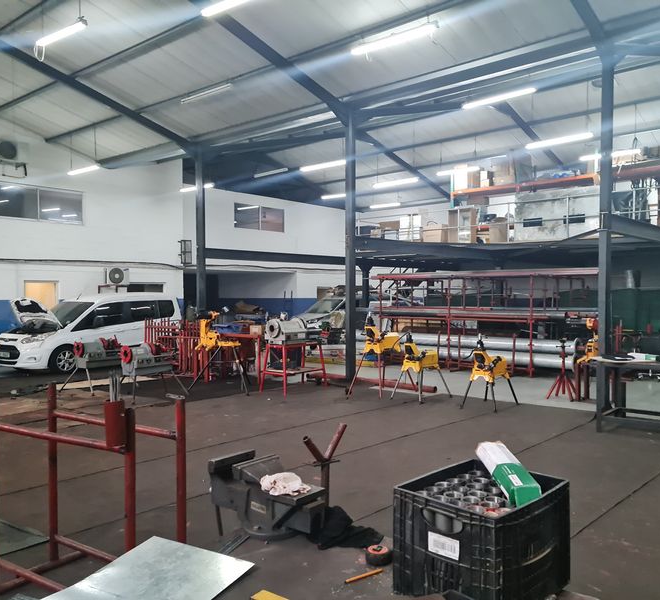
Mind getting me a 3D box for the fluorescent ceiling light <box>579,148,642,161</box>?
[{"bbox_3d":[7.327,-3.801,16.300,1.500,0.100,0.130,0,1,40],"label":"fluorescent ceiling light"}]

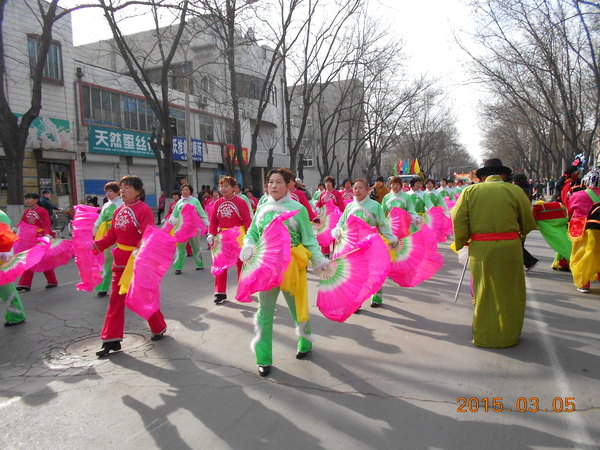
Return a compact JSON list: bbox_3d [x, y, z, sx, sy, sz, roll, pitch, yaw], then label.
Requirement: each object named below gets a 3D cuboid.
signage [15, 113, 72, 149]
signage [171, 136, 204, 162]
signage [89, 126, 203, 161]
[{"bbox_3d":[-11.062,-3.937,19.303,0.150,1.356,2.749,0,5,23],"label":"signage"},{"bbox_3d":[-7.164,-4.728,28.400,0.150,1.401,3.314,0,5,23],"label":"signage"},{"bbox_3d":[-8.321,-4.475,25.701,0.150,1.357,9.145,0,5,23],"label":"signage"}]

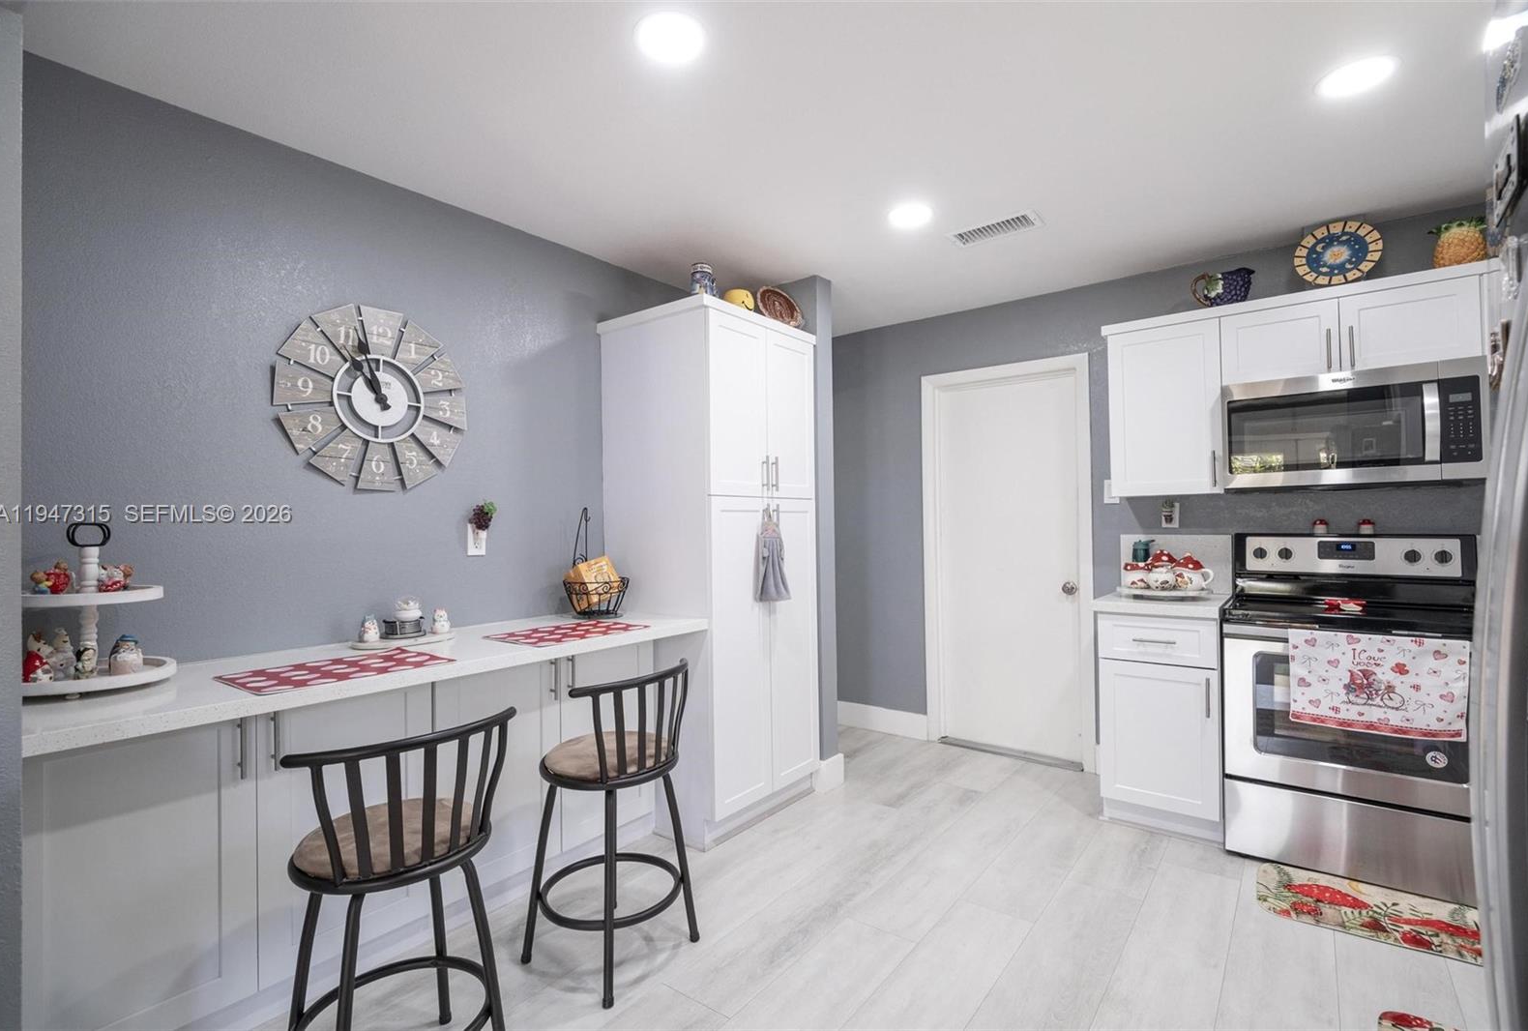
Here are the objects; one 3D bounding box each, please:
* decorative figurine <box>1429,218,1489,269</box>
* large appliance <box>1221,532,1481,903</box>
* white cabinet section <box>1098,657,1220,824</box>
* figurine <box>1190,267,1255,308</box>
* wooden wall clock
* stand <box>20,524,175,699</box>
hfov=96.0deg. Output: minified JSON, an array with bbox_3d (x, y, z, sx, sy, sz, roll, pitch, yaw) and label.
[{"bbox_3d":[2.534,-0.973,2.499,0.160,0.205,0.150,-1,-1,38],"label":"decorative figurine"},{"bbox_3d":[2.205,0.679,2.573,0.757,1.200,0.665,-1,-1,38],"label":"large appliance"},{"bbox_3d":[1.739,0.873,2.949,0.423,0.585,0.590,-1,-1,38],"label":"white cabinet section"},{"bbox_3d":[1.967,-0.955,2.947,0.235,0.195,0.130,-1,-1,38],"label":"figurine"},{"bbox_3d":[-1.285,-0.387,2.296,0.040,0.605,0.605,-1,-1,38],"label":"wooden wall clock"},{"bbox_3d":[-1.593,0.216,1.623,0.315,0.390,0.315,-1,-1,38],"label":"stand"}]

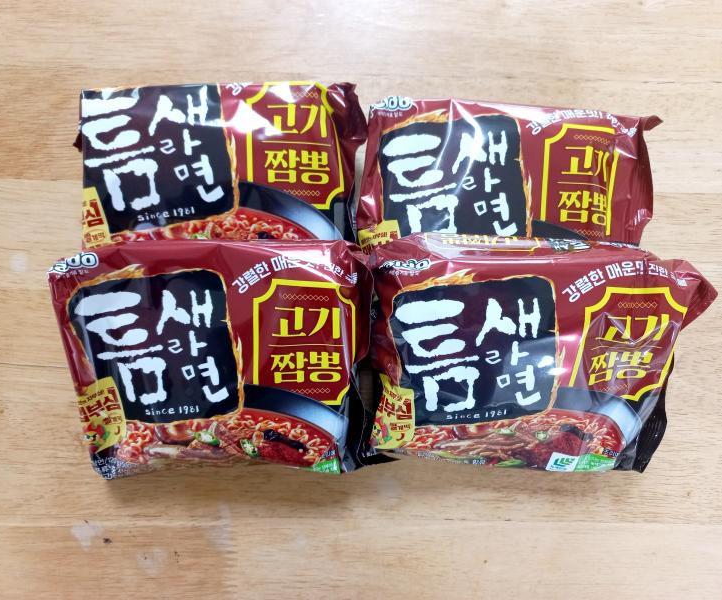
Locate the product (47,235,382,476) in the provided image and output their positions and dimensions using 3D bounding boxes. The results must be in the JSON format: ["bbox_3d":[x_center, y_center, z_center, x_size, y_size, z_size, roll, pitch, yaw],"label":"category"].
[{"bbox_3d":[-0.068,0.027,0.292,0.151,0.041,0.110,1,103,3],"label":"product"}]

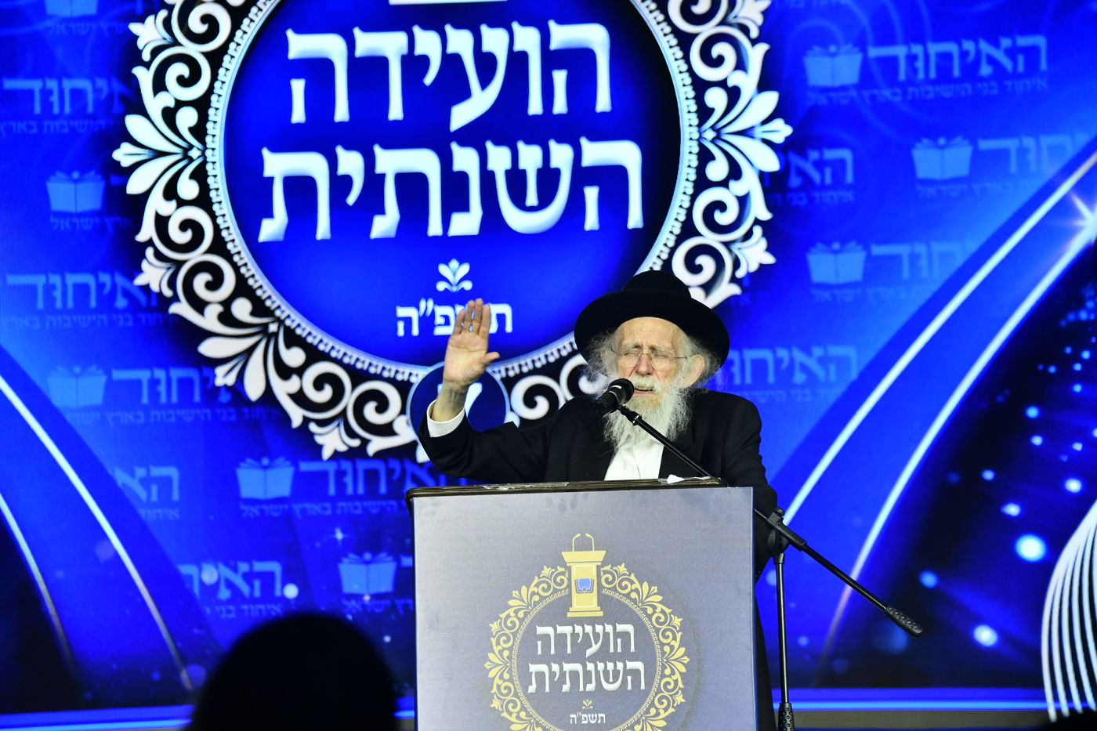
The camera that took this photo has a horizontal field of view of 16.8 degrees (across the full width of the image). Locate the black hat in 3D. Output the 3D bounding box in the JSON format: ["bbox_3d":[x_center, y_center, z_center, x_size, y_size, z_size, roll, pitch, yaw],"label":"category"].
[{"bbox_3d":[0.220,-0.097,7.770,0.322,0.135,0.350,0,-29,8],"label":"black hat"}]

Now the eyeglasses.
[{"bbox_3d":[0.209,-0.018,7.710,0.138,0.045,0.135,6,3,7],"label":"eyeglasses"}]

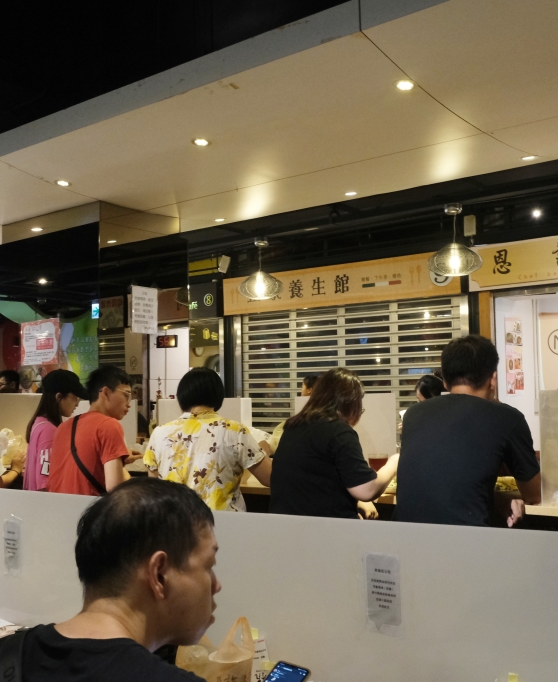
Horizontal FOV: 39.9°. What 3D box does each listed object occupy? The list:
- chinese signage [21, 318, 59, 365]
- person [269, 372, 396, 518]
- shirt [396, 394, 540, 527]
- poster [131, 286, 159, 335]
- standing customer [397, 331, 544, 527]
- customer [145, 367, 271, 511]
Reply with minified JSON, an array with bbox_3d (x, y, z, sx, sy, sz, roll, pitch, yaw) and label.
[{"bbox_3d":[-1.555,0.013,4.995,0.420,0.290,0.010,-4,-5,38],"label":"chinese signage"},{"bbox_3d":[0.229,0.756,2.857,0.480,1.300,0.520,-4,-5,38],"label":"person"},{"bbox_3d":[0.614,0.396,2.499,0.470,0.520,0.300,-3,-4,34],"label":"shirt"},{"bbox_3d":[-0.857,-0.197,4.923,0.010,0.300,0.220,-4,-5,38],"label":"poster"},{"bbox_3d":[0.659,0.634,2.527,0.500,1.300,0.520,-3,-4,34],"label":"standing customer"},{"bbox_3d":[-0.289,0.762,3.237,0.490,1.300,0.500,-3,-4,26],"label":"customer"}]

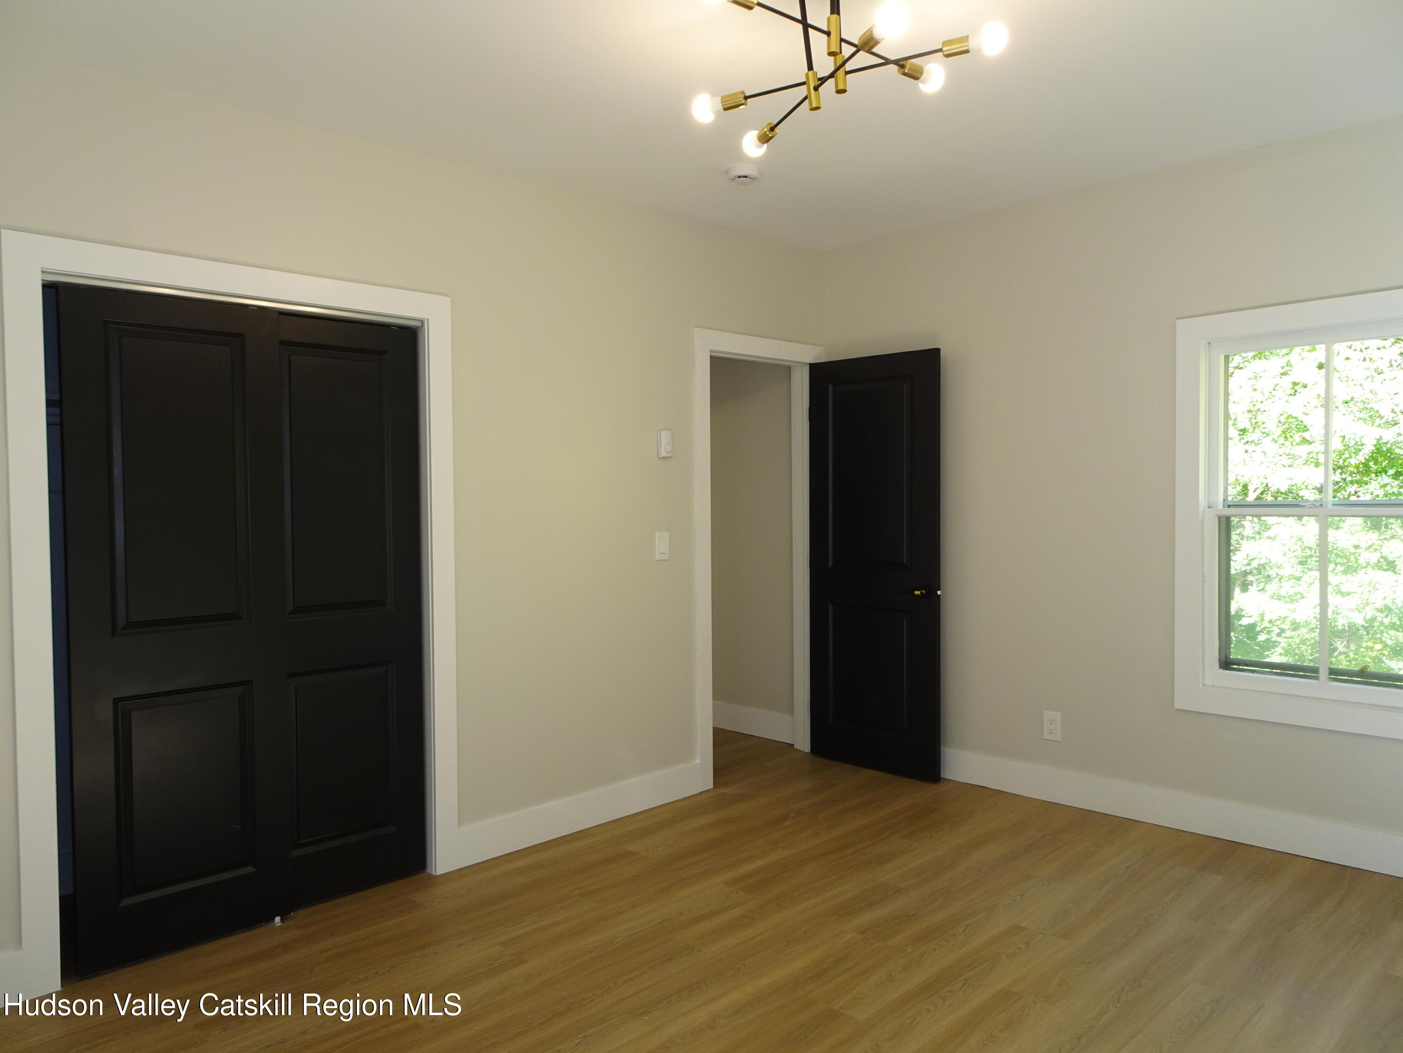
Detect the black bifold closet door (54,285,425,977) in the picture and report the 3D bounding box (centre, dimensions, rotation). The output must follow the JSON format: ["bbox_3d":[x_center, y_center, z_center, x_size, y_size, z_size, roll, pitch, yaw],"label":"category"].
[{"bbox_3d":[-1.411,0.274,3.152,1.111,1.980,0.087,-2,2,-45],"label":"black bifold closet door"}]

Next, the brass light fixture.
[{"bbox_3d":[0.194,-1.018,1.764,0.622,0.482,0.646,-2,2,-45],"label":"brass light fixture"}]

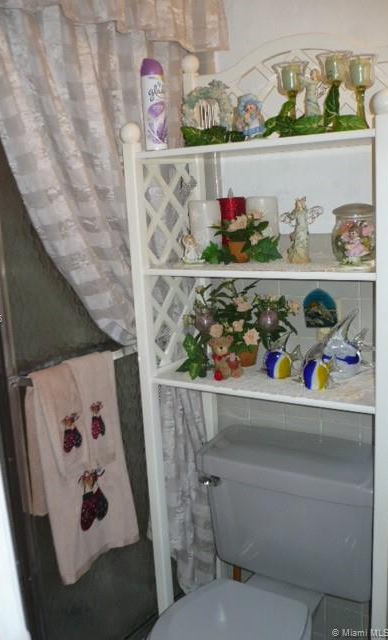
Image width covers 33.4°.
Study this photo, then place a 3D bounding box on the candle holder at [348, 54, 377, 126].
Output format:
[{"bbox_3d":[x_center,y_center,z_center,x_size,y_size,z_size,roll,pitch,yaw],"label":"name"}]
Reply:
[{"bbox_3d":[0.345,-0.461,1.333,0.069,0.159,0.069,4,13,34],"label":"candle holder"}]

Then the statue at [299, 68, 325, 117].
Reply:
[{"bbox_3d":[0.262,-0.472,1.417,0.068,0.158,0.050,1,12,22],"label":"statue"}]

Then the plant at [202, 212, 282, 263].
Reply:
[{"bbox_3d":[0.114,-0.201,1.552,0.170,0.130,0.110,4,13,34],"label":"plant"}]

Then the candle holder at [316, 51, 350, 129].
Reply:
[{"bbox_3d":[0.285,-0.461,1.312,0.076,0.176,0.076,4,14,33],"label":"candle holder"}]

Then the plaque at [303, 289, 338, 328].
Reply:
[{"bbox_3d":[0.320,-0.029,1.630,0.092,0.100,0.015,4,13,34],"label":"plaque"}]

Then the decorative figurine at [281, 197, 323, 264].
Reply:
[{"bbox_3d":[0.248,-0.207,1.489,0.095,0.152,0.058,1,12,19],"label":"decorative figurine"}]

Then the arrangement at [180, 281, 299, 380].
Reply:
[{"bbox_3d":[0.112,0.016,1.623,0.250,0.225,0.175,4,13,34],"label":"arrangement"}]

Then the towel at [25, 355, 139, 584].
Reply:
[{"bbox_3d":[-0.294,0.400,1.782,0.290,0.600,0.080,-14,15,-43],"label":"towel"}]

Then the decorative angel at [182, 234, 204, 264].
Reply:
[{"bbox_3d":[0.000,-0.172,1.574,0.054,0.068,0.045,-3,11,3],"label":"decorative angel"}]

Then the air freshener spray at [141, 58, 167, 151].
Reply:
[{"bbox_3d":[-0.090,-0.485,1.477,0.053,0.203,0.053,-3,11,1],"label":"air freshener spray"}]

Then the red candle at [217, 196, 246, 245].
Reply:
[{"bbox_3d":[0.098,-0.234,1.653,0.073,0.148,0.073,-3,11,4],"label":"red candle"}]

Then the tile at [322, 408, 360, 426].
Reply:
[{"bbox_3d":[0.383,0.216,1.688,0.108,0.108,0.010,4,14,33],"label":"tile"}]

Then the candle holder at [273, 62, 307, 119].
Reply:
[{"bbox_3d":[0.209,-0.468,1.400,0.076,0.162,0.076,4,13,34],"label":"candle holder"}]

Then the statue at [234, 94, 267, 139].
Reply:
[{"bbox_3d":[0.124,-0.434,1.398,0.064,0.106,0.050,4,13,34],"label":"statue"}]

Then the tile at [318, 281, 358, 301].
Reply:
[{"bbox_3d":[0.364,-0.105,1.624,0.108,0.108,0.010,4,14,33],"label":"tile"}]

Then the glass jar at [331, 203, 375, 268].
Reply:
[{"bbox_3d":[0.343,-0.185,1.381,0.096,0.139,0.096,-3,11,1],"label":"glass jar"}]

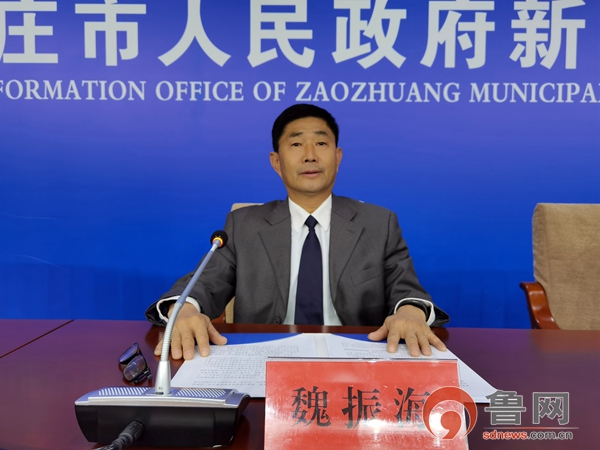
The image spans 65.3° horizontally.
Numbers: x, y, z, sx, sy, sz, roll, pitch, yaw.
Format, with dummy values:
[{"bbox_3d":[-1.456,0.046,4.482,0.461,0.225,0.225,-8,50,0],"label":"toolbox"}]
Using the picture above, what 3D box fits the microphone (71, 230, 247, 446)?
[{"bbox_3d":[-0.153,0.125,0.642,0.175,0.215,0.280,0,3,0],"label":"microphone"}]

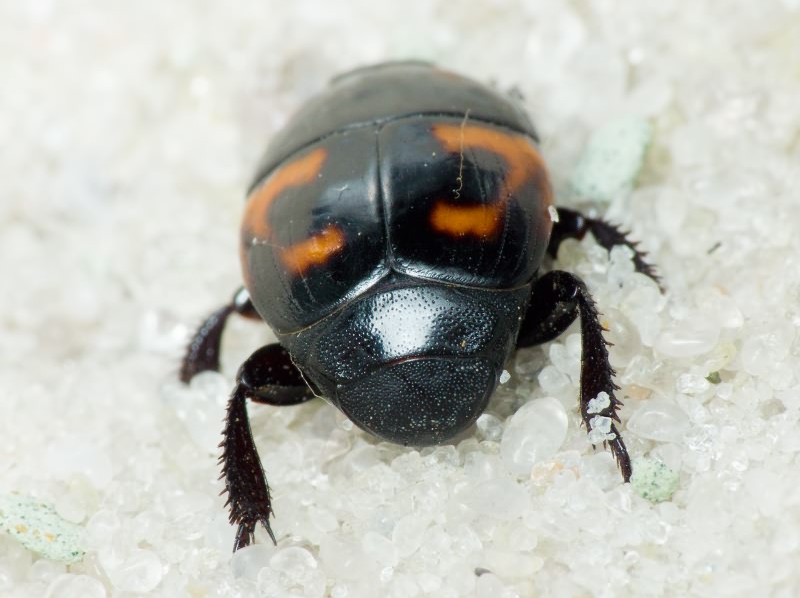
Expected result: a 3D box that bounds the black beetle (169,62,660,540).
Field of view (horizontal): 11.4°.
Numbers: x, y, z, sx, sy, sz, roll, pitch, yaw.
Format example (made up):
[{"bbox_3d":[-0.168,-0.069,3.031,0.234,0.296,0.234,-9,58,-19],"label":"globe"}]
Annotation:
[{"bbox_3d":[0.000,-0.001,0.084,0.010,0.004,0.011,-9,52,0],"label":"black beetle"}]

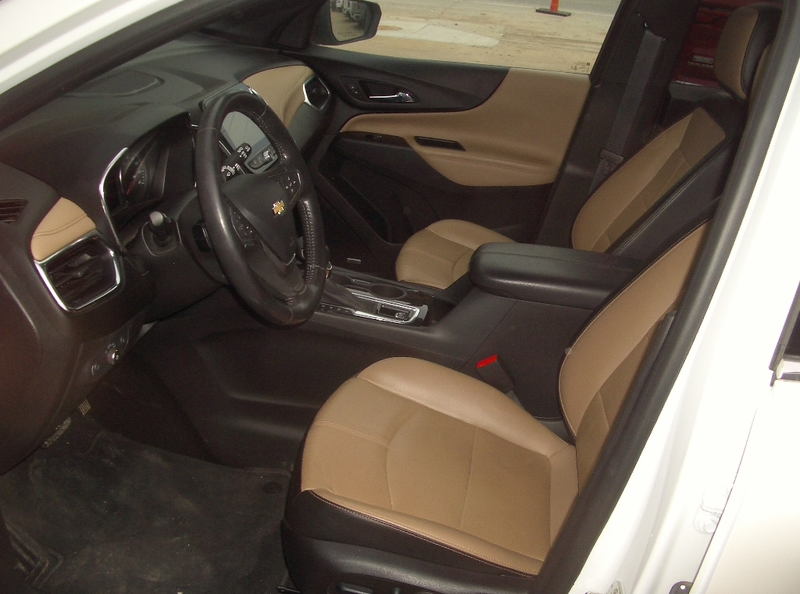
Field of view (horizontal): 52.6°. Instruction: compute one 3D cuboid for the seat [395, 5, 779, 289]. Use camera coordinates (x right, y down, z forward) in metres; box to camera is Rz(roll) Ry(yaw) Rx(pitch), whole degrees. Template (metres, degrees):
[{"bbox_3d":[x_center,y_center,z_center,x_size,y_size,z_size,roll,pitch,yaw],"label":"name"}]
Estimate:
[{"bbox_3d":[0.419,-0.243,1.903,0.840,0.940,0.530,9,27,7],"label":"seat"}]

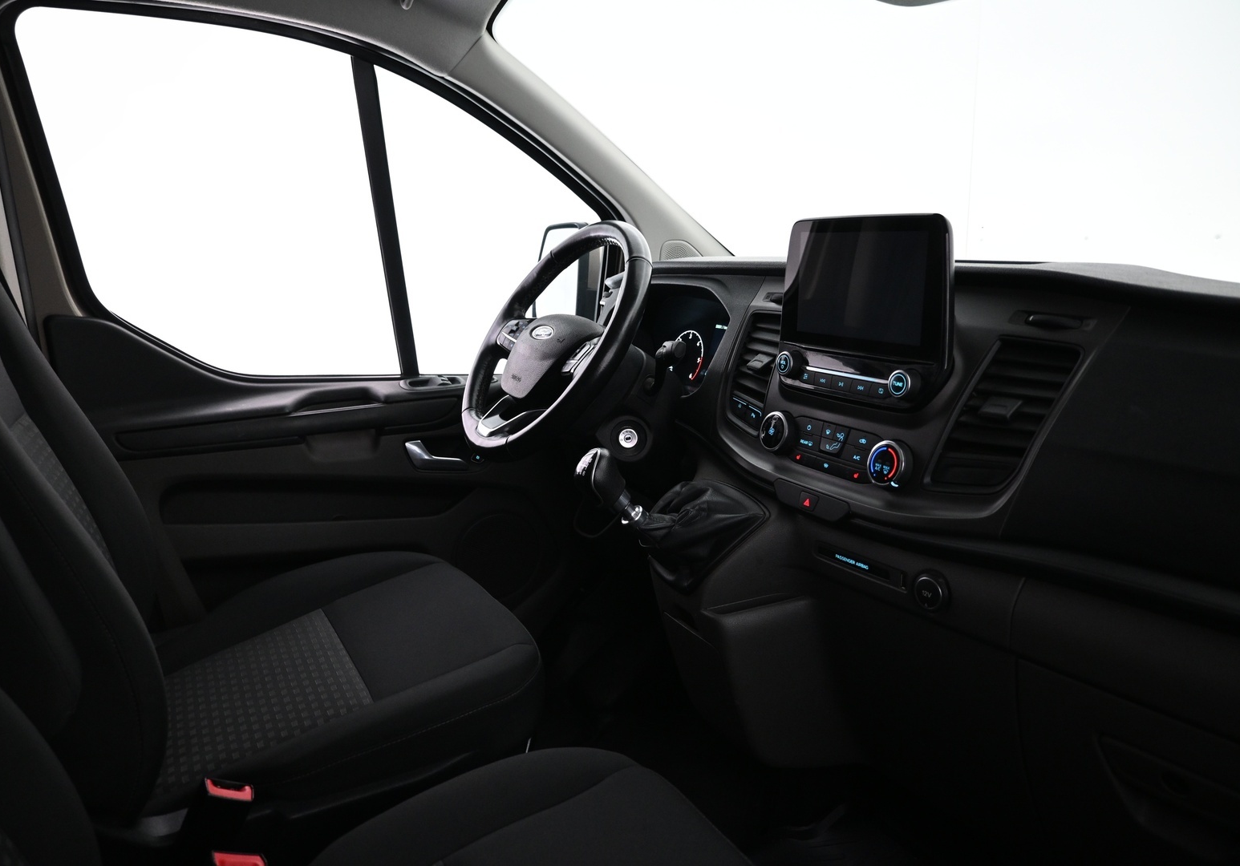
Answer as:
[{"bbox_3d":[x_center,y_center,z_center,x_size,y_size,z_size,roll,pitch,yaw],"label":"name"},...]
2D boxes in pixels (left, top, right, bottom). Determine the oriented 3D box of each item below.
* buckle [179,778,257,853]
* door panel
[{"bbox_3d":[-0.387,0.378,0.825,0.050,0.080,0.028,24,-2,-33],"label":"buckle"},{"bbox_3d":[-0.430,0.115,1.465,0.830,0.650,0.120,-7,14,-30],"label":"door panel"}]

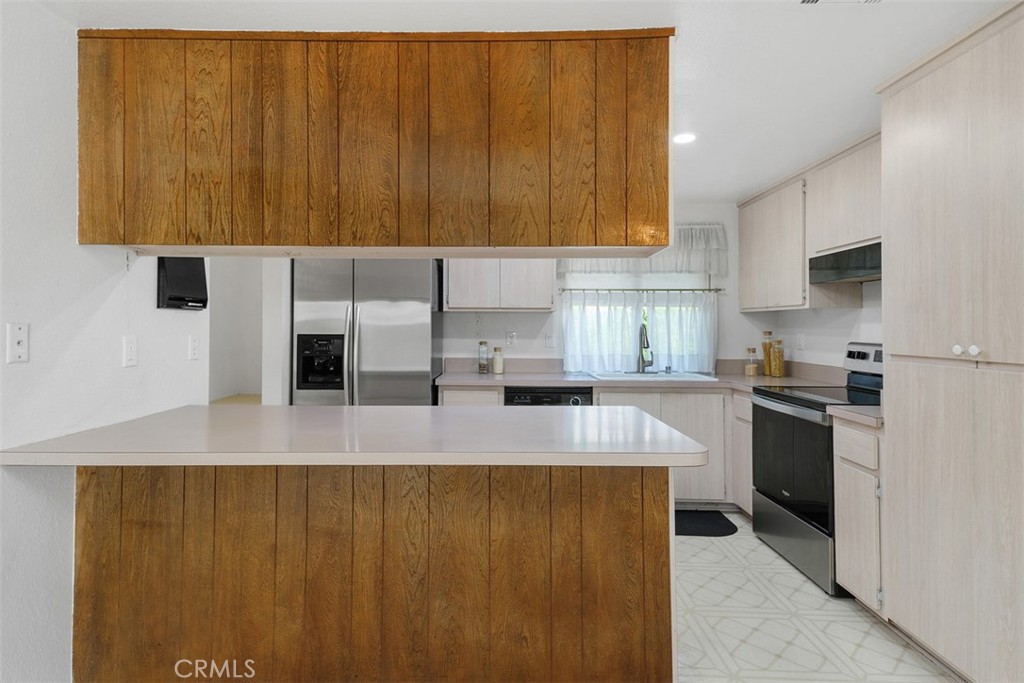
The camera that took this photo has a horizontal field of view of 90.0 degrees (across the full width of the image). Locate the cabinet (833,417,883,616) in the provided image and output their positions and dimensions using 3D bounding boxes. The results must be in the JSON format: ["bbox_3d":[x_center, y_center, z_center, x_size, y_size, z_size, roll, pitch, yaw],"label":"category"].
[{"bbox_3d":[1.873,0.761,2.344,0.605,0.805,0.320,0,1,-1],"label":"cabinet"}]

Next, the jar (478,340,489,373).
[{"bbox_3d":[-0.224,0.125,4.031,0.075,0.258,0.075,0,1,0],"label":"jar"}]

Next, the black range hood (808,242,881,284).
[{"bbox_3d":[2.033,-0.417,2.831,0.330,0.165,0.740,0,1,-1],"label":"black range hood"}]

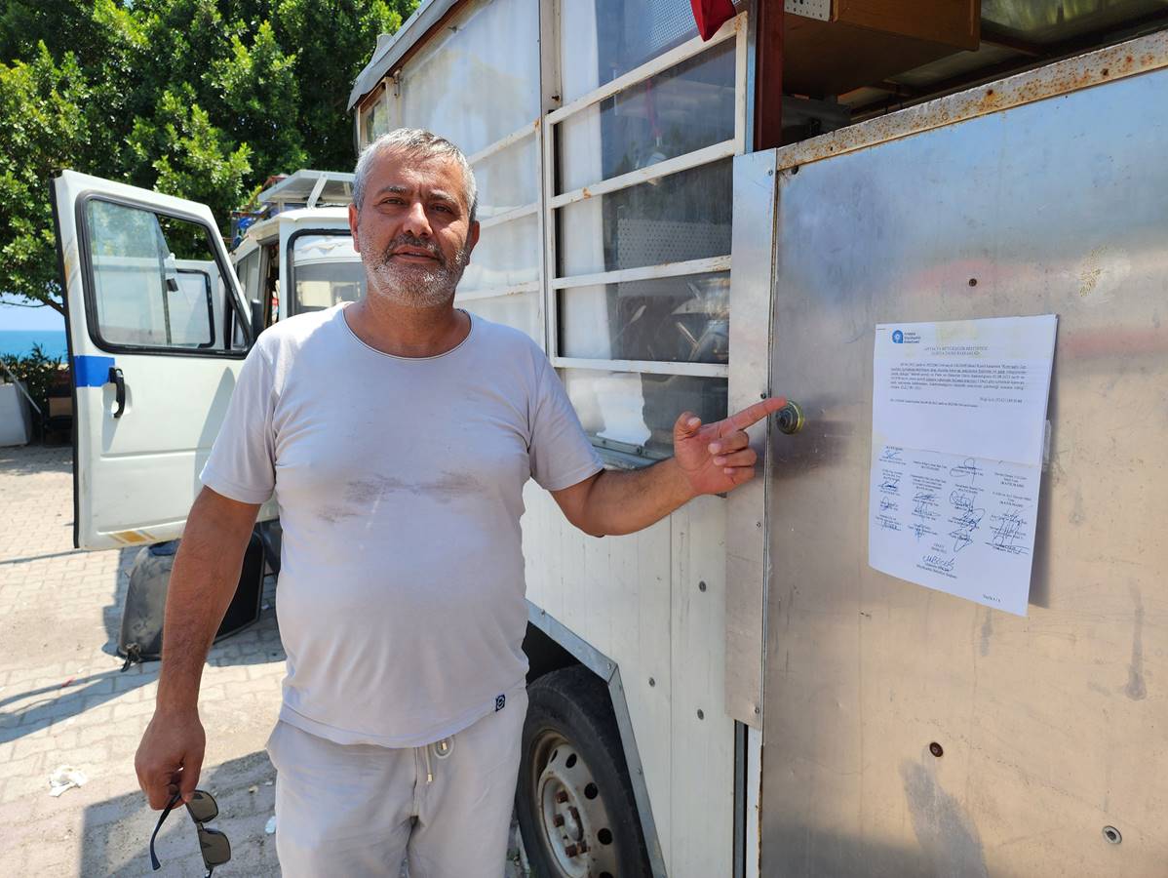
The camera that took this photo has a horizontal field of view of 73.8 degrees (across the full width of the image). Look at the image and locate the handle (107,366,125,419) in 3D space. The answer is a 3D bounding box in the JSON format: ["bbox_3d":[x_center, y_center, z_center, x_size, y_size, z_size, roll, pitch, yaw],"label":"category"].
[{"bbox_3d":[-1.699,-0.169,2.830,0.046,0.180,0.034,5,6,31],"label":"handle"}]

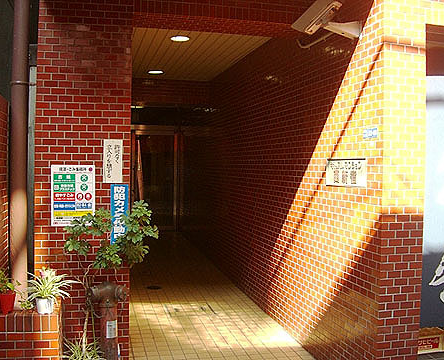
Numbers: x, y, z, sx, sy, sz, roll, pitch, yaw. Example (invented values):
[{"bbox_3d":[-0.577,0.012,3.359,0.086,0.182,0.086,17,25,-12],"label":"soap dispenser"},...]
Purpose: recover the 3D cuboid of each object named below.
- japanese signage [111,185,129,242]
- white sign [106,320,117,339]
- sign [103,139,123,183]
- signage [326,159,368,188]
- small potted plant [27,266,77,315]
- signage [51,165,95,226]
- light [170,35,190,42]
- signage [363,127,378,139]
[{"bbox_3d":[-0.710,0.242,3.659,0.121,0.425,0.010,1,1,-13],"label":"japanese signage"},{"bbox_3d":[-0.712,0.969,3.415,0.070,0.120,0.012,0,1,-22],"label":"white sign"},{"bbox_3d":[-0.751,-0.129,3.646,0.130,0.303,0.010,1,1,-13],"label":"sign"},{"bbox_3d":[0.861,-0.048,3.639,0.020,0.195,0.605,1,1,-14],"label":"signage"},{"bbox_3d":[-0.996,0.646,3.079,0.295,0.285,0.280,1,1,-13],"label":"small potted plant"},{"bbox_3d":[-1.014,0.108,3.593,0.297,0.419,0.010,1,1,-13],"label":"signage"},{"bbox_3d":[-0.426,-1.450,5.413,0.200,0.050,0.200,1,1,-13],"label":"light"},{"bbox_3d":[0.932,-0.292,3.309,0.010,0.063,0.178,1,1,-14],"label":"signage"}]

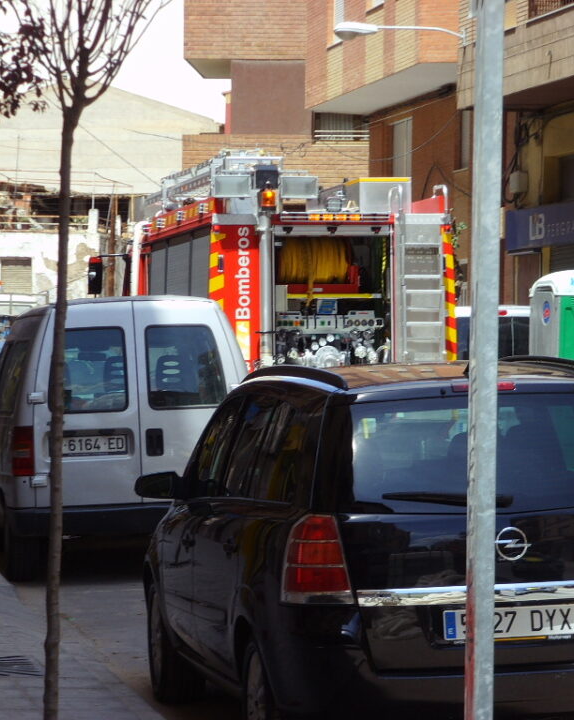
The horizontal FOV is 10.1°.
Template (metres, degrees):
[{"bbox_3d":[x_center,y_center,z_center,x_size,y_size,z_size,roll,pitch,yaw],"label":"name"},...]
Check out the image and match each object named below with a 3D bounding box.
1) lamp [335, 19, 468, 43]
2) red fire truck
[{"bbox_3d":[1.730,-5.040,49.800,2.050,0.370,0.300,0,1,-10],"label":"lamp"},{"bbox_3d":[-0.150,-0.270,36.000,2.500,3.500,7.600,-1,0,-9],"label":"red fire truck"}]

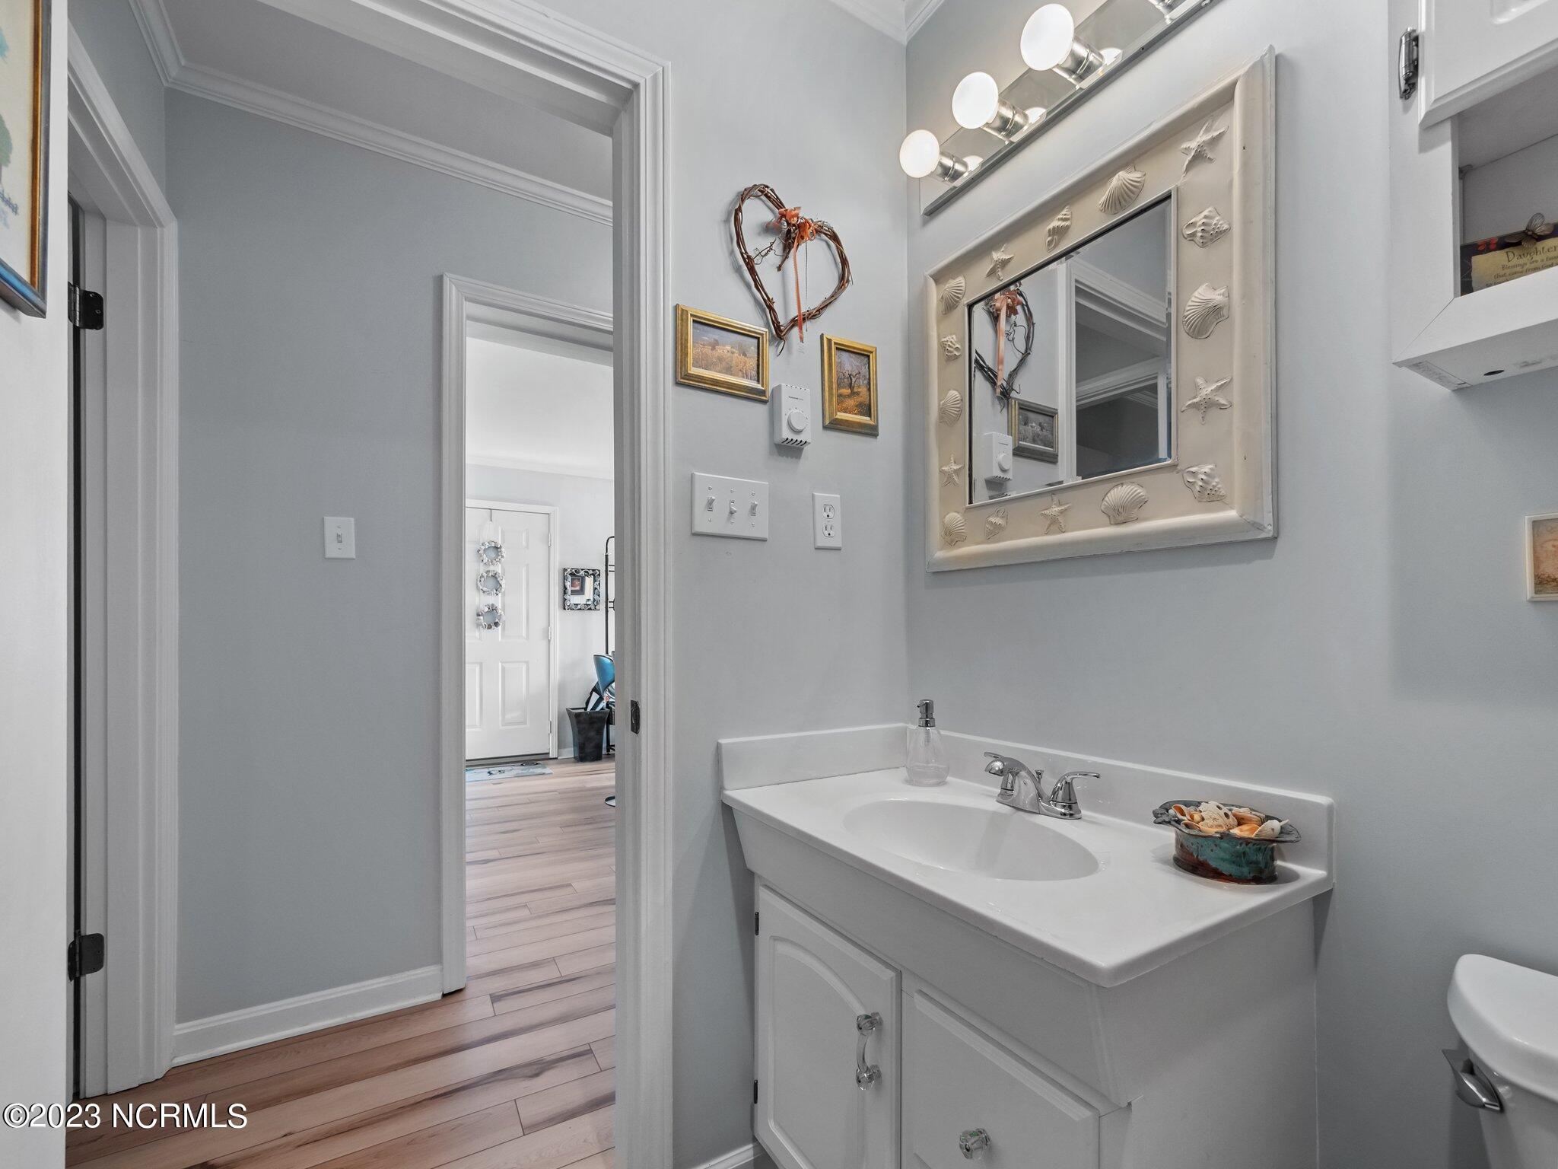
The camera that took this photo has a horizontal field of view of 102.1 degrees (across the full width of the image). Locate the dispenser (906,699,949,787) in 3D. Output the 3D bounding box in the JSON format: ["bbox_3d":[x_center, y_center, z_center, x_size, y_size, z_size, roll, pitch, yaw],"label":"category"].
[{"bbox_3d":[0.302,0.314,1.275,0.083,0.164,0.083,-1,-2,37],"label":"dispenser"}]

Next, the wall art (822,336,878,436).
[{"bbox_3d":[0.152,-0.423,1.340,0.140,0.192,0.020,1,-1,-29],"label":"wall art"}]

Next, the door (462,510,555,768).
[{"bbox_3d":[-2.385,0.406,5.235,0.920,2.050,0.050,1,-3,-31],"label":"door"}]

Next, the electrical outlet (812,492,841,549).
[{"bbox_3d":[0.103,-0.130,1.310,0.070,0.115,0.010,1,-3,-31],"label":"electrical outlet"}]

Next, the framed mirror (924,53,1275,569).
[{"bbox_3d":[0.477,-0.365,1.086,0.040,0.642,0.618,1,-3,-31],"label":"framed mirror"}]

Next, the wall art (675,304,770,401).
[{"bbox_3d":[-0.103,-0.432,1.191,0.192,0.147,0.022,1,-3,-31],"label":"wall art"}]

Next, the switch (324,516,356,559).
[{"bbox_3d":[-1.209,-0.127,1.735,0.071,0.115,0.018,1,-1,-29],"label":"switch"}]

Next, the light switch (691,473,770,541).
[{"bbox_3d":[-0.093,-0.148,1.207,0.162,0.115,0.020,1,-1,-29],"label":"light switch"}]

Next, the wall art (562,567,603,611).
[{"bbox_3d":[-1.716,0.045,5.520,0.312,0.352,0.030,1,-3,-31],"label":"wall art"}]

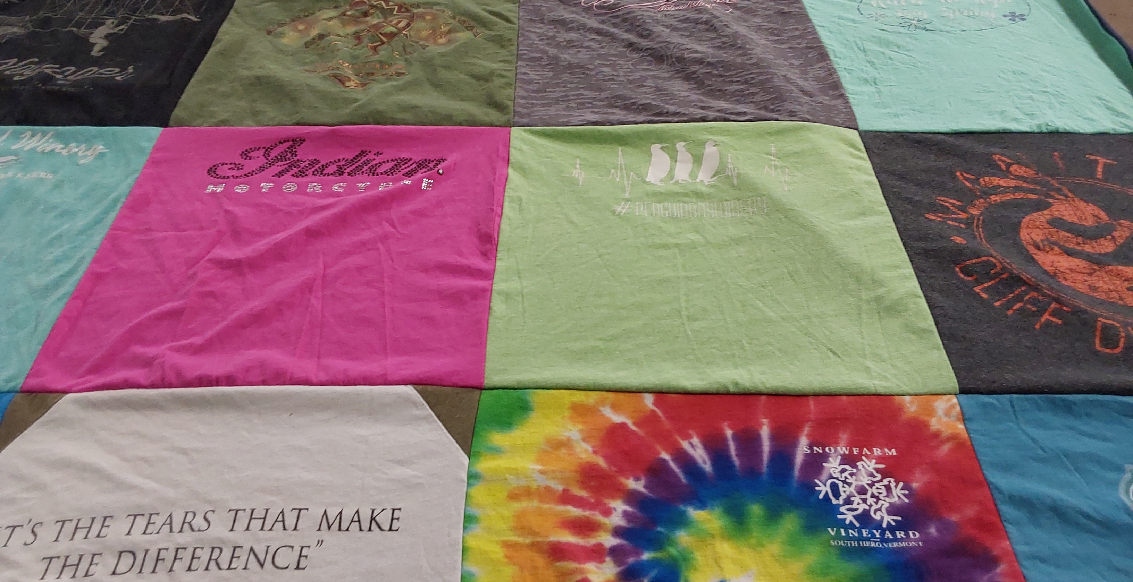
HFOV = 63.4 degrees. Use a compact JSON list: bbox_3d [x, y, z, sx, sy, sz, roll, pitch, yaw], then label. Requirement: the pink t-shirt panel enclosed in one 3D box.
[{"bbox_3d":[-0.256,-0.053,0.892,0.388,0.020,0.387,0,43,0],"label":"pink t-shirt panel"}]

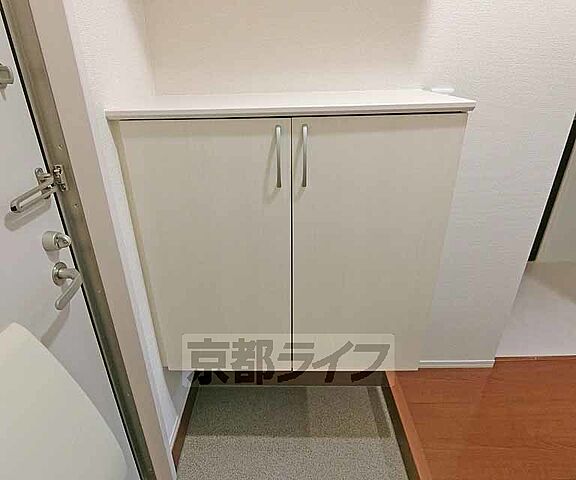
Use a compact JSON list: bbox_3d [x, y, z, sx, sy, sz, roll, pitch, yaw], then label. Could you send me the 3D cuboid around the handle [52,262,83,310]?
[{"bbox_3d":[-0.513,0.096,0.747,0.056,0.064,0.128,0,23,1],"label":"handle"}]

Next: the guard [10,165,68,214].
[{"bbox_3d":[-0.521,-0.107,0.689,0.043,0.063,0.178,0,23,1],"label":"guard"}]

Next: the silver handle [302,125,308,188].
[{"bbox_3d":[0.044,-0.205,0.811,0.013,0.150,0.028,0,23,1],"label":"silver handle"}]

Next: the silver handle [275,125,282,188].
[{"bbox_3d":[-0.021,-0.203,0.812,0.013,0.150,0.028,0,23,1],"label":"silver handle"}]

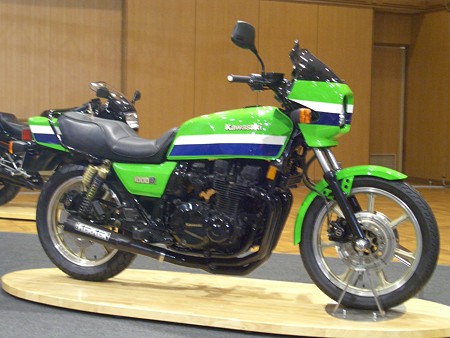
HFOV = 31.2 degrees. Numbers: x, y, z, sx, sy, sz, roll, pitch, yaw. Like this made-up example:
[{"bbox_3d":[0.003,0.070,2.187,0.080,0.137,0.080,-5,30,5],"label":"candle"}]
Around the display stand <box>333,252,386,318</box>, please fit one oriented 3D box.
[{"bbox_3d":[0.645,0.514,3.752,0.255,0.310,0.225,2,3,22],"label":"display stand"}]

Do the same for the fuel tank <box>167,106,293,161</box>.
[{"bbox_3d":[0.059,-0.180,4.017,0.663,0.270,0.310,2,3,22],"label":"fuel tank"}]

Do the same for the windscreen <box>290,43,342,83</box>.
[{"bbox_3d":[0.464,-0.489,3.839,0.225,0.170,0.360,2,3,22],"label":"windscreen"}]

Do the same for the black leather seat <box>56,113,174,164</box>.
[{"bbox_3d":[-0.550,-0.171,4.263,0.720,0.253,0.270,2,3,22],"label":"black leather seat"}]

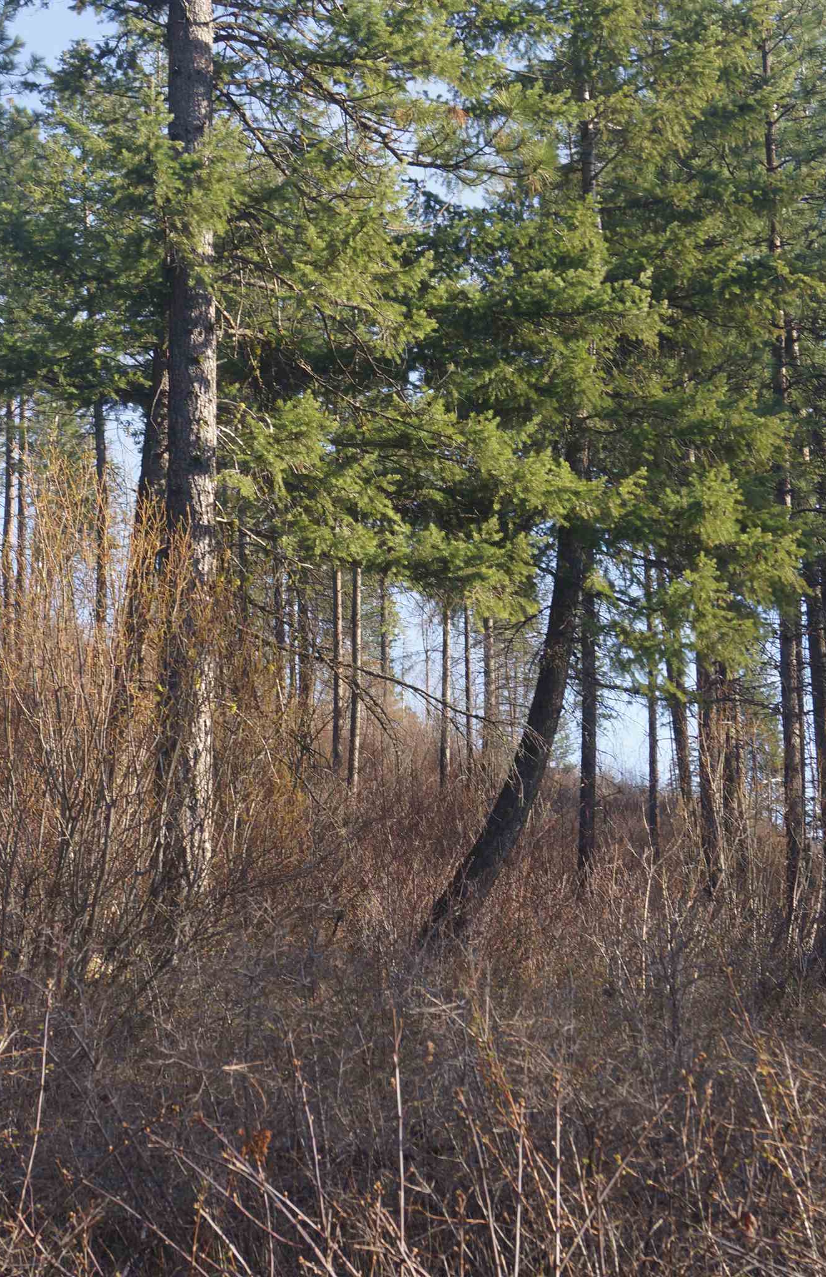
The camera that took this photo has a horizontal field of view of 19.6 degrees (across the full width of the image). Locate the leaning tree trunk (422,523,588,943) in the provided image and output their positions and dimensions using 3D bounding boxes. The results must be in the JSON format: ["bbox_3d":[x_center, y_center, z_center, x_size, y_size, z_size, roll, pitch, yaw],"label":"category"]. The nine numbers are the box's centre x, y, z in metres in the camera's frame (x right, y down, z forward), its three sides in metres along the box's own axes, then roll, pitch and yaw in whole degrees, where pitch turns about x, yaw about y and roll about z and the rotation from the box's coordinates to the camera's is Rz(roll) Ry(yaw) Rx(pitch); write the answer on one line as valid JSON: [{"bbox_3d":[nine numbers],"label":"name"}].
[{"bbox_3d":[0.983,0.921,22.000,0.580,4.150,0.420,18,-6,0],"label":"leaning tree trunk"}]

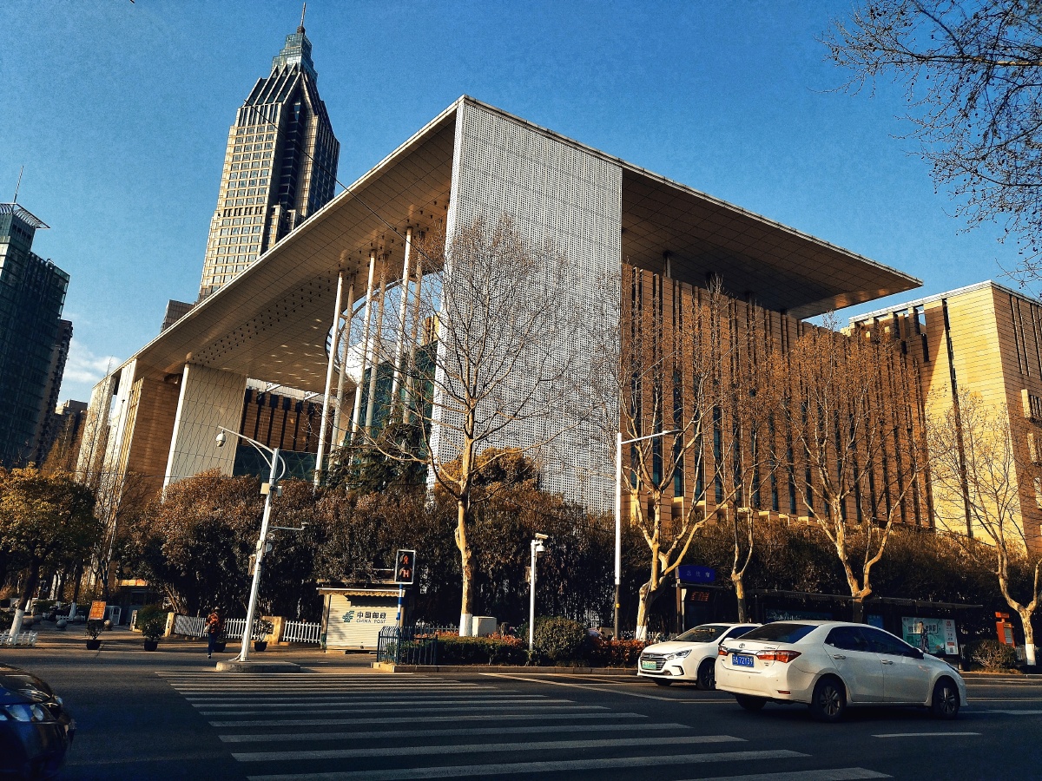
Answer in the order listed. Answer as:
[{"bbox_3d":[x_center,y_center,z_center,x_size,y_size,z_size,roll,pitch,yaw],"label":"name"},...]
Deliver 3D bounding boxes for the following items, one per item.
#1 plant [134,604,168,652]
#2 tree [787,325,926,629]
[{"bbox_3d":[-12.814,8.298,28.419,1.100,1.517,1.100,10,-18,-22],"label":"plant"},{"bbox_3d":[13.656,3.816,33.417,5.645,14.528,5.645,-4,-18,22],"label":"tree"}]

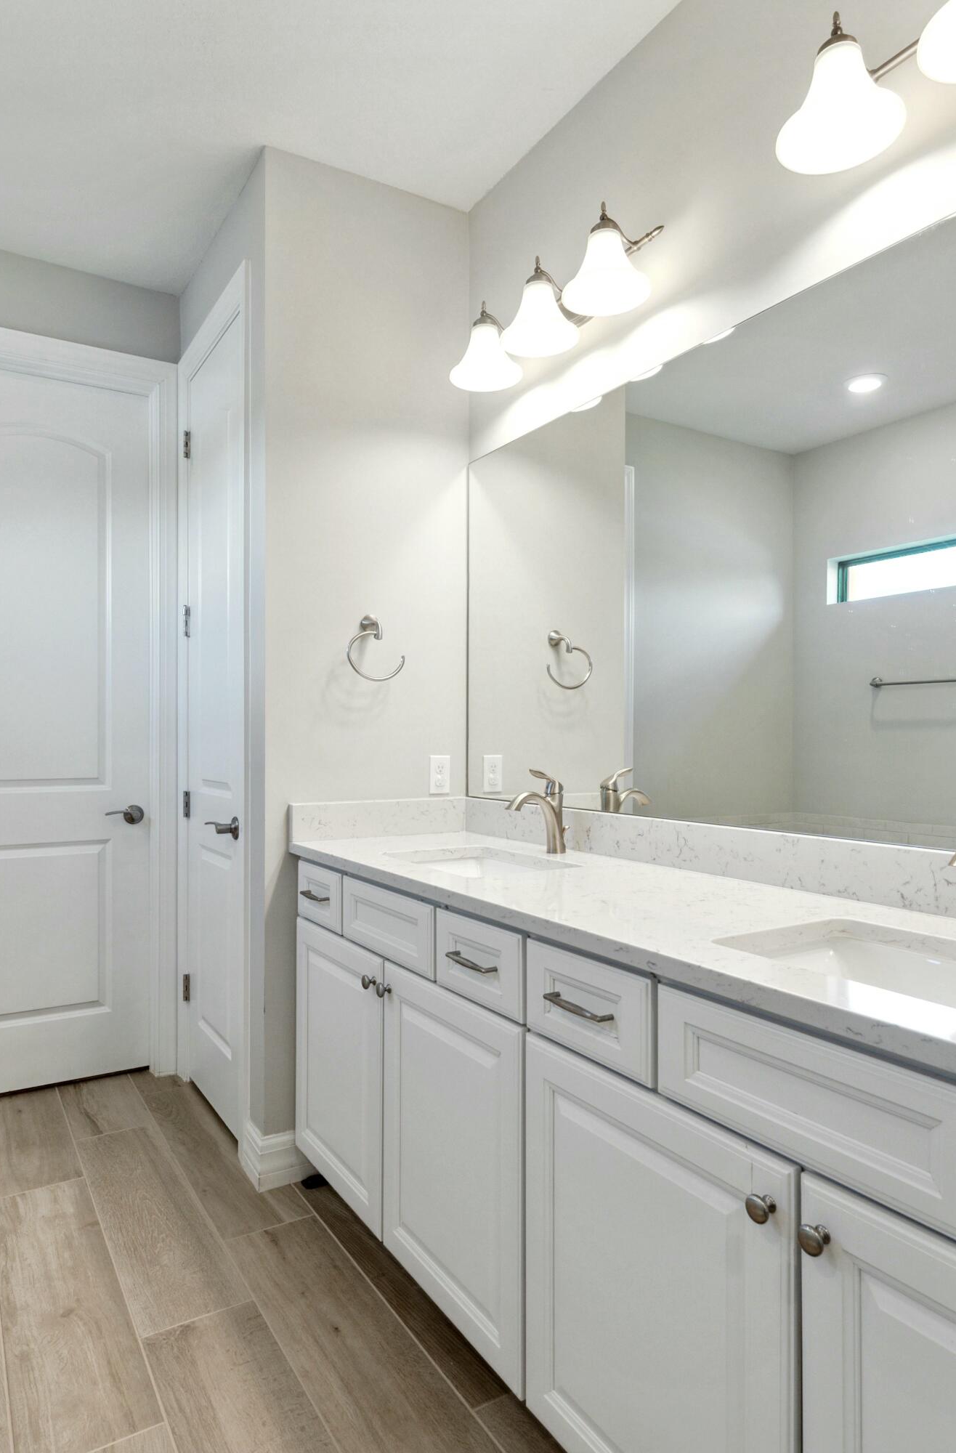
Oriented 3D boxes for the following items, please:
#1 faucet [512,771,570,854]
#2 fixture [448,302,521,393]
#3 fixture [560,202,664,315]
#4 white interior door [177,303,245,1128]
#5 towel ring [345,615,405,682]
[{"bbox_3d":[0.148,0.210,2.090,0.170,0.210,0.050,0,-1,-32],"label":"faucet"},{"bbox_3d":[0.030,-1.041,2.280,0.212,0.207,0.196,0,-1,0],"label":"fixture"},{"bbox_3d":[0.293,-1.047,1.863,0.212,0.207,0.200,0,-1,-32],"label":"fixture"},{"bbox_3d":[-0.835,-0.001,2.709,0.045,2.430,0.610,0,-1,-32],"label":"white interior door"},{"bbox_3d":[-0.296,-0.220,2.392,0.180,0.197,0.078,0,-1,-32],"label":"towel ring"}]

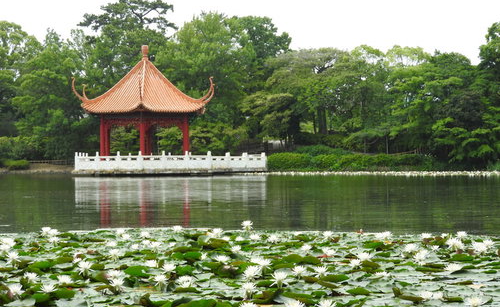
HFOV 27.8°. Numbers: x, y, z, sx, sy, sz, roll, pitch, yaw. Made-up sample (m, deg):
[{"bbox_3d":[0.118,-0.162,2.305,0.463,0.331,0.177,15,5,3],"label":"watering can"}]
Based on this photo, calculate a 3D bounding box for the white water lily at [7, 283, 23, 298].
[{"bbox_3d":[-1.887,1.094,8.120,0.125,0.100,0.125,0,0,0],"label":"white water lily"}]

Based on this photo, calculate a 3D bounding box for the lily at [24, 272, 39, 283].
[{"bbox_3d":[-2.073,1.181,9.591,0.138,0.083,0.138,0,0,0],"label":"lily"}]

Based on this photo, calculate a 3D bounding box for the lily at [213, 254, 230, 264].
[{"bbox_3d":[-0.285,1.059,10.120,0.165,0.080,0.165,0,0,0],"label":"lily"}]

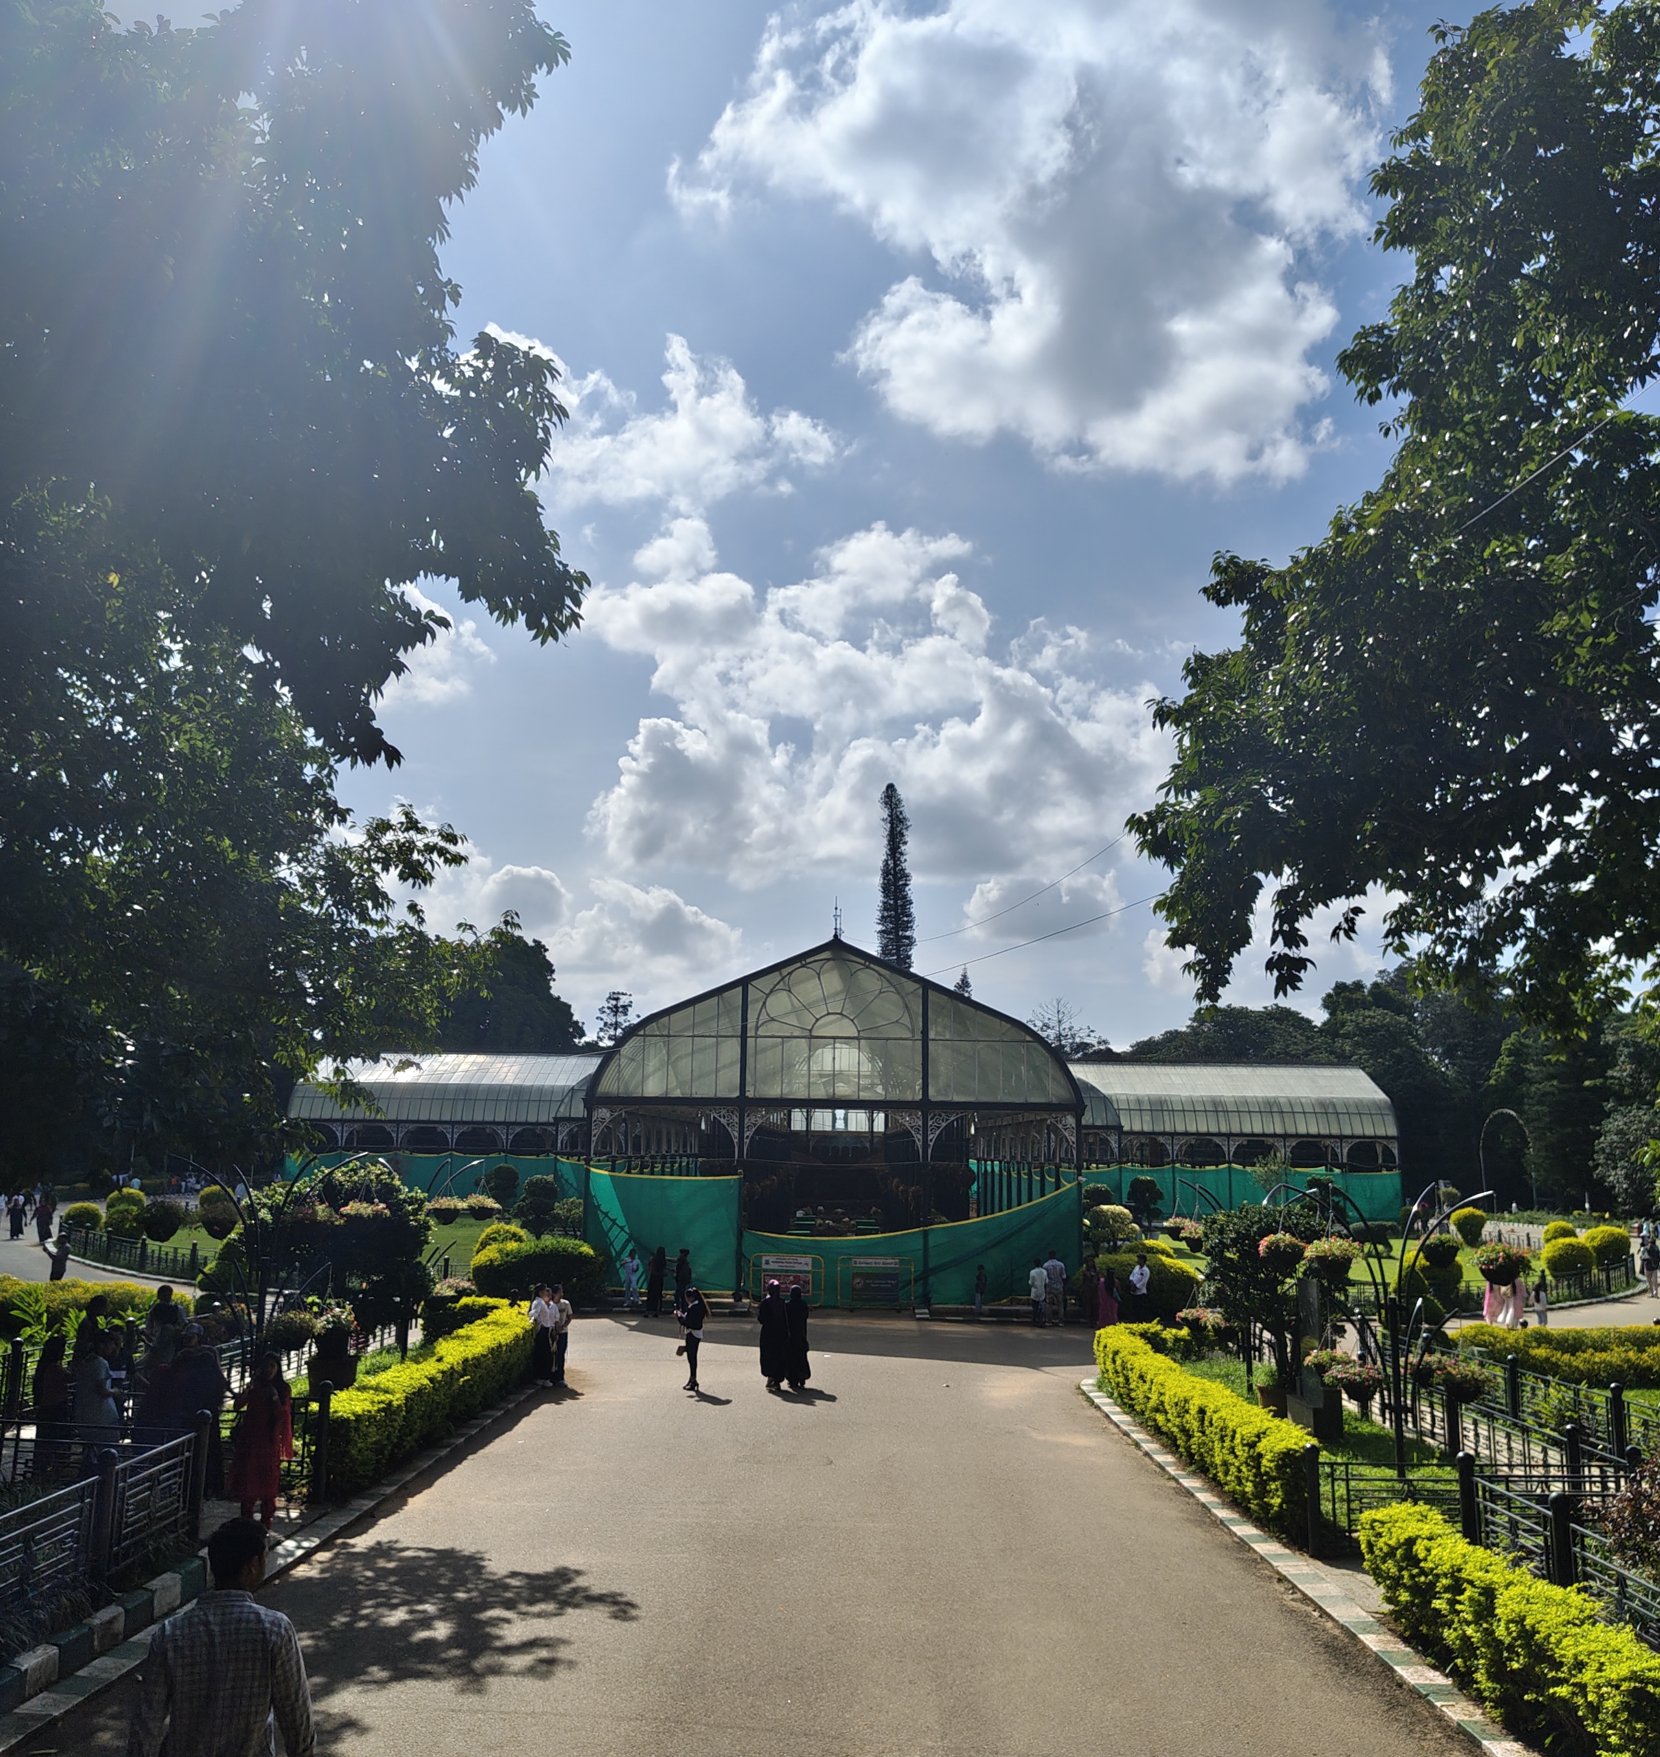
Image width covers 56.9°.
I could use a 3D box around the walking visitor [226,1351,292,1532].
[{"bbox_3d":[-5.078,4.997,13.613,0.530,1.530,0.350,3,-11,-15],"label":"walking visitor"}]

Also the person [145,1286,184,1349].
[{"bbox_3d":[-9.627,6.667,22.137,0.500,1.550,0.420,-4,-11,24],"label":"person"}]

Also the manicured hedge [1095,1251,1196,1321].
[{"bbox_3d":[7.682,10.015,38.035,3.050,1.450,2.000,0,-10,4],"label":"manicured hedge"}]

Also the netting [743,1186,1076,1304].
[{"bbox_3d":[2.143,9.305,38.865,8.500,3.080,0.150,0,-10,4],"label":"netting"}]

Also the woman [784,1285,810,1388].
[{"bbox_3d":[-0.497,6.955,23.227,0.480,1.540,0.360,1,-10,0],"label":"woman"}]

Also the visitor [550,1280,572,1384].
[{"bbox_3d":[-4.226,7.111,24.000,0.340,1.590,0.460,-8,-14,40],"label":"visitor"}]

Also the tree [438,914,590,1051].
[{"bbox_3d":[-23.984,13.656,111.310,13.000,19.800,12.000,1,-10,0],"label":"tree"}]

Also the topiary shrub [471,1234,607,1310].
[{"bbox_3d":[-7.293,9.783,38.351,3.300,1.620,2.000,0,-10,4],"label":"topiary shrub"}]

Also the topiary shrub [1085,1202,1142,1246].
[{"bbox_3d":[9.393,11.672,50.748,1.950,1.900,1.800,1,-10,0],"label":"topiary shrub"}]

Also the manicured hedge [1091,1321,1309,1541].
[{"bbox_3d":[4.454,6.636,19.400,0.580,0.880,10.652,1,-10,1],"label":"manicured hedge"}]

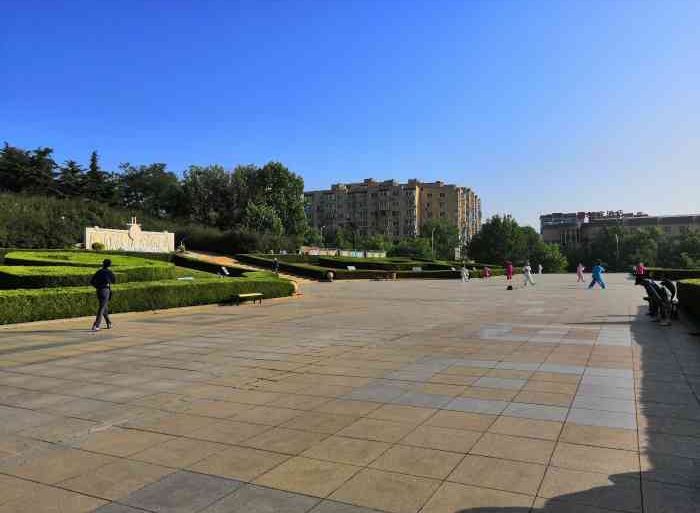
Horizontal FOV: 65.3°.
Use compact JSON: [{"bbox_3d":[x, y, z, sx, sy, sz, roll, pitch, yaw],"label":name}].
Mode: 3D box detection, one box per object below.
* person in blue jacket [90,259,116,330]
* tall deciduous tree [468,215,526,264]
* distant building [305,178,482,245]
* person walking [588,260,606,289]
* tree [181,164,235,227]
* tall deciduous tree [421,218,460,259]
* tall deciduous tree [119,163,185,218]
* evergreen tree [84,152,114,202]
[{"bbox_3d":[-5.869,0.917,13.000,0.500,1.710,0.520,0,-2,-39],"label":"person in blue jacket"},{"bbox_3d":[22.422,-2.432,83.000,8.800,8.400,8.300,-1,-1,0],"label":"tall deciduous tree"},{"bbox_3d":[15.322,-13.084,188.000,54.000,24.500,28.000,-1,-1,19],"label":"distant building"},{"bbox_3d":[14.109,1.039,31.000,1.000,1.580,0.650,0,-1,-15],"label":"person walking"},{"bbox_3d":[-18.530,-7.672,71.000,7.200,8.800,7.000,0,-1,-15],"label":"tree"},{"bbox_3d":[14.918,-2.637,90.000,6.800,7.400,6.500,-1,-1,0],"label":"tall deciduous tree"},{"bbox_3d":[-25.577,-7.949,70.000,8.600,8.400,8.000,0,-1,-21],"label":"tall deciduous tree"},{"bbox_3d":[-31.783,-9.604,69.000,4.200,8.000,4.200,0,-1,-27],"label":"evergreen tree"}]

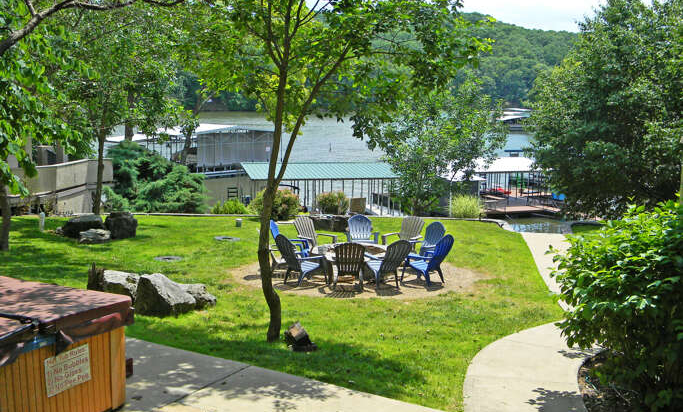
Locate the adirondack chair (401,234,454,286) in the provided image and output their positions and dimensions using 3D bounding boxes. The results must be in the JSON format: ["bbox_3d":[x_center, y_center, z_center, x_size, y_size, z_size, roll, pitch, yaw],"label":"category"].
[{"bbox_3d":[1.596,0.988,15.299,0.870,0.960,0.750,7,10,39],"label":"adirondack chair"}]

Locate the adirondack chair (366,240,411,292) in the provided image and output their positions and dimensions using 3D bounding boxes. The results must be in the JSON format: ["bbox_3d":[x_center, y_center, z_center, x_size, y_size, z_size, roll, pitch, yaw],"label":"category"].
[{"bbox_3d":[0.860,1.021,15.128,0.750,0.920,0.820,-5,10,-33],"label":"adirondack chair"}]

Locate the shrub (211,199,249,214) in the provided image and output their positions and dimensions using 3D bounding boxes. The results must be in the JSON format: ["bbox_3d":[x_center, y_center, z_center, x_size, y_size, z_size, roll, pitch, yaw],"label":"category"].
[{"bbox_3d":[-3.710,-0.076,26.761,1.250,0.600,0.950,0,8,0],"label":"shrub"}]

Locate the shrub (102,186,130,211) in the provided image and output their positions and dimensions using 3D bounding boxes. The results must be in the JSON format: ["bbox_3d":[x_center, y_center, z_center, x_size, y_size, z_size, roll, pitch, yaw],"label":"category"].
[{"bbox_3d":[-7.508,-0.287,26.932,0.950,0.920,0.900,0,8,0],"label":"shrub"}]

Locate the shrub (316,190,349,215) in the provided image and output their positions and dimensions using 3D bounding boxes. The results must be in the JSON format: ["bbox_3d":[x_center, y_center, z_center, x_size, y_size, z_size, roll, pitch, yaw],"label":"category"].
[{"bbox_3d":[-0.304,-0.101,27.300,1.080,0.900,1.000,1,8,0],"label":"shrub"}]

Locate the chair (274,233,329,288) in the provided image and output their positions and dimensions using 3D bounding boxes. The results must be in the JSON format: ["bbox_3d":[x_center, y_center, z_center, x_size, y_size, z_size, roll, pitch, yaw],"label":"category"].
[{"bbox_3d":[-0.760,0.995,15.228,0.820,0.920,0.750,-5,10,-35],"label":"chair"}]

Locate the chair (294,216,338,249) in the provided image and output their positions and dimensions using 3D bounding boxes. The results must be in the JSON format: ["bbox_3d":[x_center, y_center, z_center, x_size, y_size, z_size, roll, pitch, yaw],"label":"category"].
[{"bbox_3d":[-0.581,0.746,17.437,0.750,0.950,0.860,-7,10,-39],"label":"chair"}]

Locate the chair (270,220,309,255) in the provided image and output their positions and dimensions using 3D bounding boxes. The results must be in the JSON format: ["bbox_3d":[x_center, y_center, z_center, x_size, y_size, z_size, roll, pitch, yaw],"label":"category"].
[{"bbox_3d":[-1.162,0.785,17.052,0.870,0.960,0.750,2,8,11],"label":"chair"}]

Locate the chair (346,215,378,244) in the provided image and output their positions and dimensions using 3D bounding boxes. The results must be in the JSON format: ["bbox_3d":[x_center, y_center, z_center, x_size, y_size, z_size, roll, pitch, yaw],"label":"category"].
[{"bbox_3d":[0.483,0.703,17.762,0.750,0.960,0.870,0,8,3],"label":"chair"}]

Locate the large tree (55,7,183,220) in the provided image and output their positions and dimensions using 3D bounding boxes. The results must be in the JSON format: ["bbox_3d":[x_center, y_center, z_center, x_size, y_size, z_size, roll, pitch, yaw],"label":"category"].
[{"bbox_3d":[-7.169,-3.070,26.000,4.100,6.800,4.000,1,8,0],"label":"large tree"}]

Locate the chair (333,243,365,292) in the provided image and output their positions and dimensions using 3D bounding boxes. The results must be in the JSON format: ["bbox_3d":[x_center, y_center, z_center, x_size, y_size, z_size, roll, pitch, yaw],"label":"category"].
[{"bbox_3d":[0.123,1.052,14.788,0.720,0.950,0.860,0,8,-1],"label":"chair"}]

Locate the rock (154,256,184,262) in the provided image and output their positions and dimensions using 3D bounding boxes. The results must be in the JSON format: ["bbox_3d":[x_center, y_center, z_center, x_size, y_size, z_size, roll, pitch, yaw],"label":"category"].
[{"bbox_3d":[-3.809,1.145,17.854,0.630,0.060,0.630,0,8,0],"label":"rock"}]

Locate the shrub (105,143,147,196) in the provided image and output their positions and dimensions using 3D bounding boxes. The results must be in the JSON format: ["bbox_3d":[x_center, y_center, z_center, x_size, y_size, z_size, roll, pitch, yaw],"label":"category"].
[{"bbox_3d":[-7.848,-1.234,29.800,1.700,2.300,1.700,1,8,0],"label":"shrub"}]

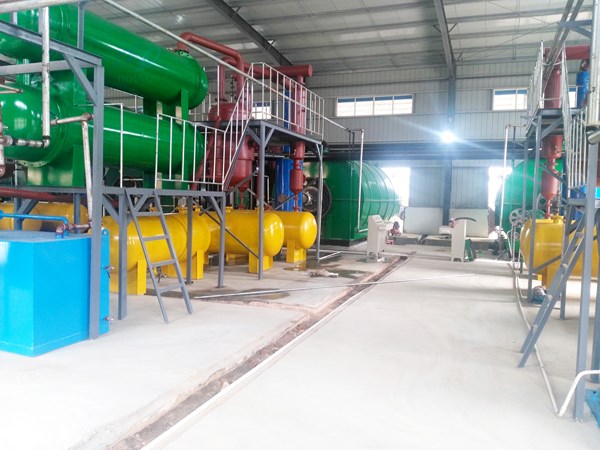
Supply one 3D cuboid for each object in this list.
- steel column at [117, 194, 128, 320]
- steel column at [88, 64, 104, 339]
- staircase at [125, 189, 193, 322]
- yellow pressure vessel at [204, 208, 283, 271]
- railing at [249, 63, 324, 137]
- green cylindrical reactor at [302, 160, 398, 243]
[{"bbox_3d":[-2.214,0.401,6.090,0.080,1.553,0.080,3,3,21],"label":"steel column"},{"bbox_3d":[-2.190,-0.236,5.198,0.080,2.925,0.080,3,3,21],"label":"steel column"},{"bbox_3d":[-1.799,0.373,6.229,0.671,1.615,0.593,3,3,21],"label":"staircase"},{"bbox_3d":[-1.556,0.286,10.738,2.636,1.310,0.967,3,3,21],"label":"yellow pressure vessel"},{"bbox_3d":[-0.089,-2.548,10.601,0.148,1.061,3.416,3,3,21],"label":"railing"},{"bbox_3d":[1.801,-1.109,20.309,2.902,2.964,8.112,3,3,21],"label":"green cylindrical reactor"}]

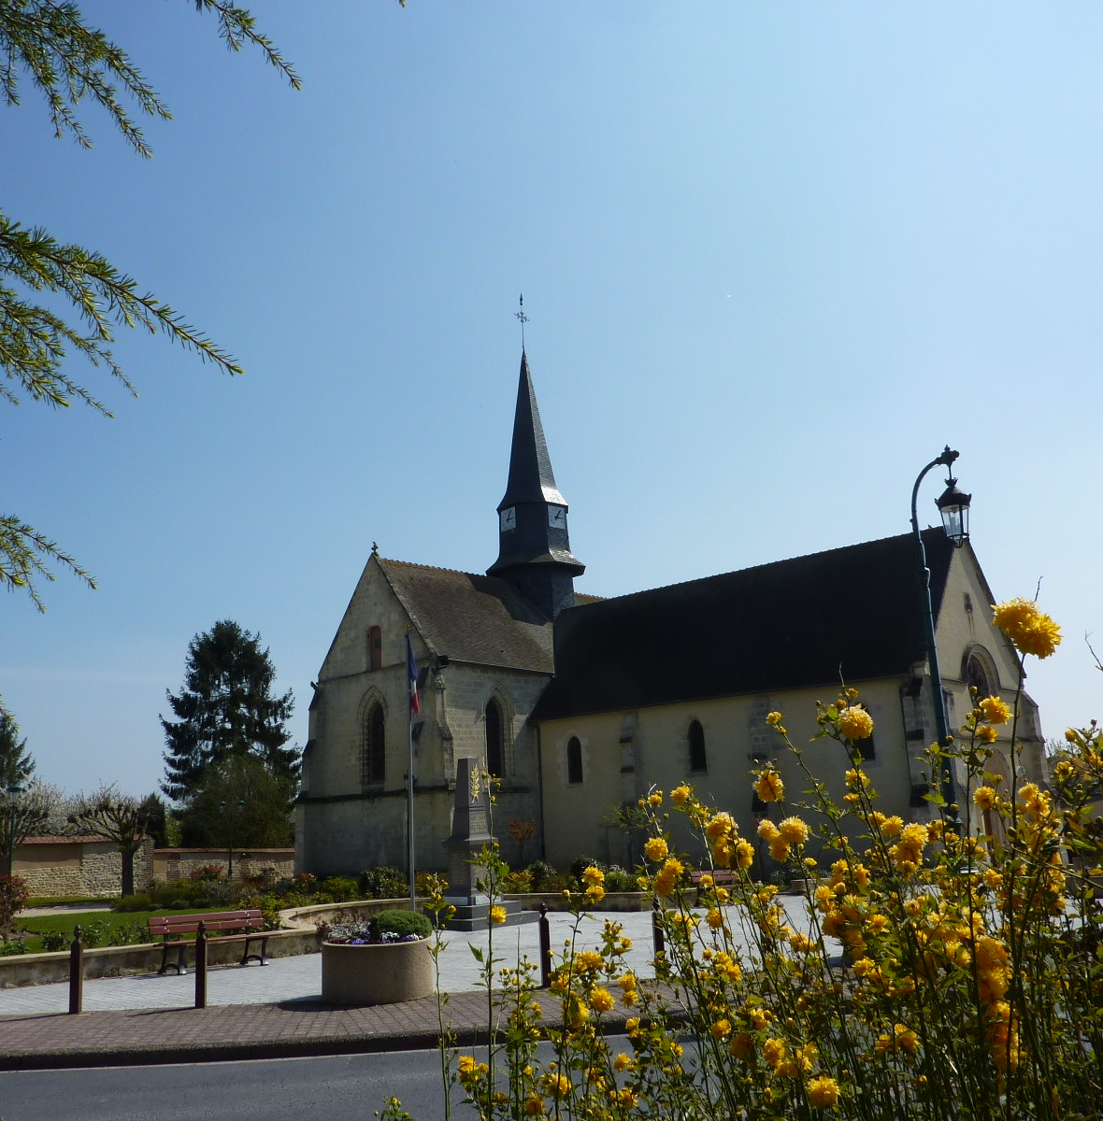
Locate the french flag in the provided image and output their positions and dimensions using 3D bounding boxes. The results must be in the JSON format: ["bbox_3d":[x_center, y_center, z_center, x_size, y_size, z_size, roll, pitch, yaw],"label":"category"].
[{"bbox_3d":[-3.105,2.603,24.381,0.280,1.773,0.200,-3,-13,0],"label":"french flag"}]

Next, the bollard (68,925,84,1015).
[{"bbox_3d":[-5.873,5.061,13.371,0.128,1.032,0.128,-2,-13,-5],"label":"bollard"}]

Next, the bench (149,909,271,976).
[{"bbox_3d":[-5.135,5.932,16.666,1.912,0.805,0.641,11,-19,-43],"label":"bench"}]

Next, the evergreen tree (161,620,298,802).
[{"bbox_3d":[-17.489,9.962,59.497,7.500,13.492,7.500,-3,-13,0],"label":"evergreen tree"}]

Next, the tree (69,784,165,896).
[{"bbox_3d":[-13.030,8.357,32.244,2.663,3.364,2.663,3,-15,-21],"label":"tree"}]

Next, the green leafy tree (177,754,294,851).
[{"bbox_3d":[-15.267,12.325,52.191,5.663,5.889,5.663,2,-14,-16],"label":"green leafy tree"}]

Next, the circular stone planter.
[{"bbox_3d":[-2.191,5.178,13.714,1.386,0.671,1.386,0,-14,-9],"label":"circular stone planter"}]

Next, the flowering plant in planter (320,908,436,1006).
[{"bbox_3d":[-2.222,4.992,13.741,1.500,1.020,1.500,-3,-13,0],"label":"flowering plant in planter"}]

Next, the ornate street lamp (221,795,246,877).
[{"bbox_3d":[-13.150,11.553,44.702,1.050,3.310,0.320,-2,-13,-5],"label":"ornate street lamp"}]

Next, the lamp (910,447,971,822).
[{"bbox_3d":[5.387,1.852,14.202,0.500,6.859,1.280,2,-14,-16],"label":"lamp"}]

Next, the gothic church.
[{"bbox_3d":[3.010,0.419,41.639,26.781,22.120,16.590,-15,-17,41],"label":"gothic church"}]

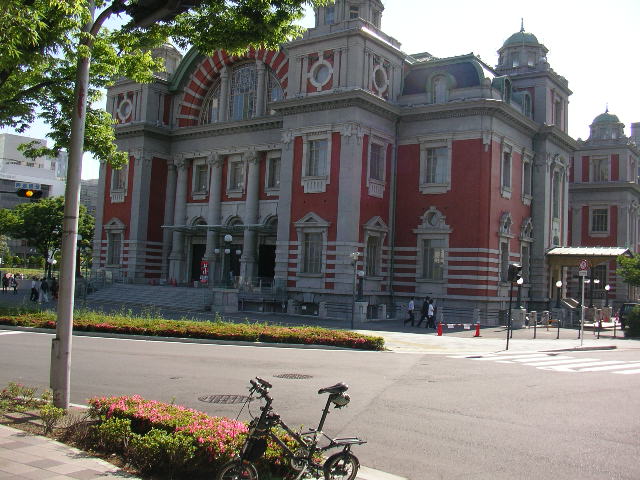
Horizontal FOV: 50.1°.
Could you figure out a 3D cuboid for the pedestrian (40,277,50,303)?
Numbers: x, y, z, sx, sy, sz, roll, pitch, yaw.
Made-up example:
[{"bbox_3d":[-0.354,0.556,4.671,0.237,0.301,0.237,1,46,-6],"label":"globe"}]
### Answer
[{"bbox_3d":[-18.473,3.362,46.021,0.600,1.714,0.520,2,-4,7],"label":"pedestrian"}]

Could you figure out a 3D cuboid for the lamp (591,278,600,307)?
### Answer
[{"bbox_3d":[21.932,4.183,54.500,0.700,2.250,0.600,0,-5,36],"label":"lamp"}]

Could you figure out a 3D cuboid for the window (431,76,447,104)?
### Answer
[{"bbox_3d":[8.407,-10.439,47.744,1.089,1.920,0.250,0,-5,36],"label":"window"}]

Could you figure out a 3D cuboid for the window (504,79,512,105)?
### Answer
[{"bbox_3d":[12.684,-9.971,46.028,0.300,1.705,1.202,0,-5,36],"label":"window"}]

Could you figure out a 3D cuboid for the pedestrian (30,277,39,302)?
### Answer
[{"bbox_3d":[-18.919,3.297,45.380,0.600,1.645,0.500,2,-4,6],"label":"pedestrian"}]

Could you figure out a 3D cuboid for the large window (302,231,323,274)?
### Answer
[{"bbox_3d":[-0.471,0.812,44.477,1.550,2.637,0.300,0,-5,36],"label":"large window"}]

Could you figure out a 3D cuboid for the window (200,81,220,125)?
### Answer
[{"bbox_3d":[-9.079,-11.500,57.384,2.361,3.678,0.300,0,-5,36],"label":"window"}]

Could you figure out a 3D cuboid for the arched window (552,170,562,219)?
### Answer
[{"bbox_3d":[18.125,-3.474,52.270,0.350,3.655,1.900,0,-5,36],"label":"arched window"}]

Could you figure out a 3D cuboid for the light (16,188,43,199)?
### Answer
[{"bbox_3d":[-14.423,-2.301,34.000,1.200,0.430,0.360,3,-4,-9],"label":"light"}]

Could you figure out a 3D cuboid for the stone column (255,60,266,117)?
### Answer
[{"bbox_3d":[-4.656,-11.876,53.857,0.660,4.469,0.660,3,-4,0],"label":"stone column"}]

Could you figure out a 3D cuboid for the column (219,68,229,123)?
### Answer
[{"bbox_3d":[-7.960,-12.018,56.560,0.620,4.600,0.620,3,-4,0],"label":"column"}]

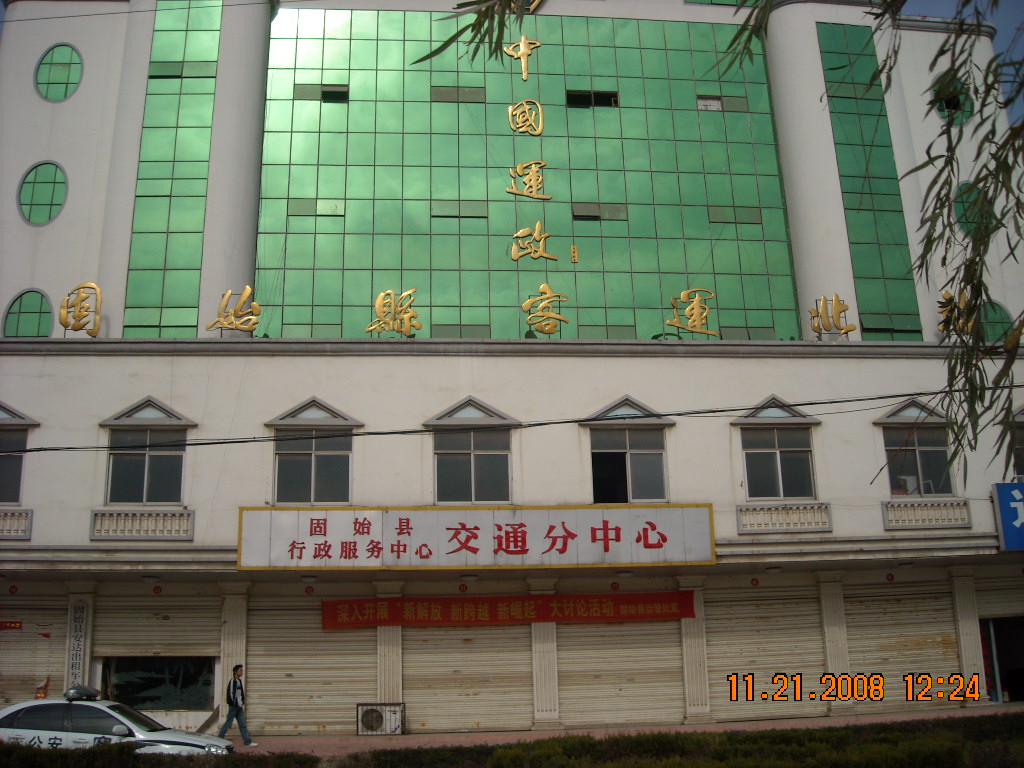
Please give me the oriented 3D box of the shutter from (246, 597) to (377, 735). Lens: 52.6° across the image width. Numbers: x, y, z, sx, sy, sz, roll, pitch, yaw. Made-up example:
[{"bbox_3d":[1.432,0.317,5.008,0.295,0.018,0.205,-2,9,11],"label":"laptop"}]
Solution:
[{"bbox_3d":[-4.308,6.038,22.248,2.780,2.850,0.120,0,-16,-6],"label":"shutter"}]

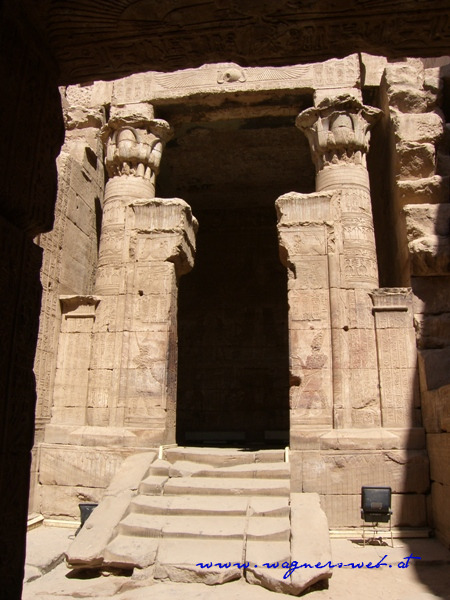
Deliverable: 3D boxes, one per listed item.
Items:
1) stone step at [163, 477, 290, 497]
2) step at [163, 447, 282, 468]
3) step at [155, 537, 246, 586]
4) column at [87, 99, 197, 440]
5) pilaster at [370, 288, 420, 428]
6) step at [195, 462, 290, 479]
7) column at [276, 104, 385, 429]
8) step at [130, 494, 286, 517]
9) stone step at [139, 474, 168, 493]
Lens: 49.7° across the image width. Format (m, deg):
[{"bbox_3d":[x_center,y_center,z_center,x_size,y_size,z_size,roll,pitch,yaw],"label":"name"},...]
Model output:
[{"bbox_3d":[0.022,2.139,5.547,1.380,0.135,0.420,-1,-11,6],"label":"stone step"},{"bbox_3d":[0.027,2.041,6.347,1.530,0.130,0.350,-1,-11,6],"label":"step"},{"bbox_3d":[-0.196,2.349,4.361,0.807,0.210,0.430,-1,-11,6],"label":"step"},{"bbox_3d":[-1.182,-0.510,7.264,1.690,5.010,1.150,-1,-11,6],"label":"column"},{"bbox_3d":[2.199,0.762,6.389,0.550,1.770,0.450,-1,-11,6],"label":"pilaster"},{"bbox_3d":[0.203,2.091,5.944,1.126,0.115,0.380,-1,-11,6],"label":"step"},{"bbox_3d":[1.575,-0.576,6.964,1.640,4.990,1.150,-1,-11,6],"label":"column"},{"bbox_3d":[-0.143,2.202,5.175,1.620,0.125,0.380,-1,-11,6],"label":"step"},{"bbox_3d":[-0.776,2.142,5.616,0.268,0.145,0.420,-1,-11,6],"label":"stone step"}]

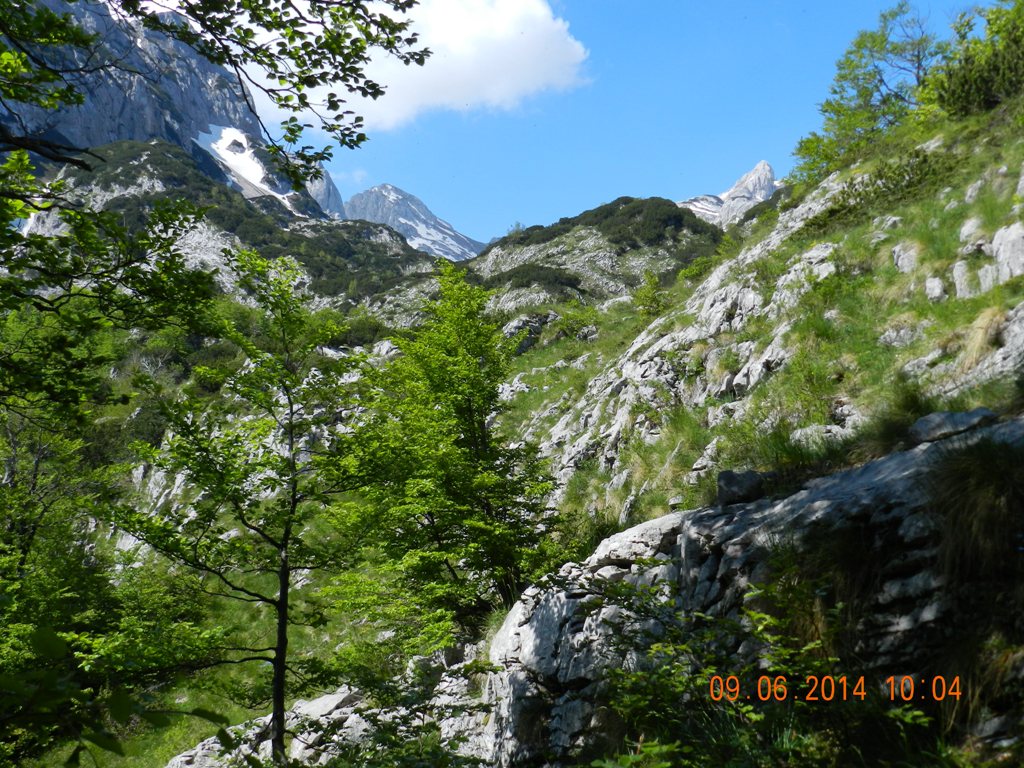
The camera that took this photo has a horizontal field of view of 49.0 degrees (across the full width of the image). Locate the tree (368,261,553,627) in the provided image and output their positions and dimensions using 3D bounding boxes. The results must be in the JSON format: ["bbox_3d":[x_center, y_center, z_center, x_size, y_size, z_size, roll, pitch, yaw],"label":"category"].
[{"bbox_3d":[-0.654,0.741,14.000,2.300,4.600,2.300,0,-8,0],"label":"tree"}]

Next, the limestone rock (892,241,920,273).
[{"bbox_3d":[6.001,-1.940,17.100,0.420,0.480,0.380,-3,-8,19],"label":"limestone rock"}]

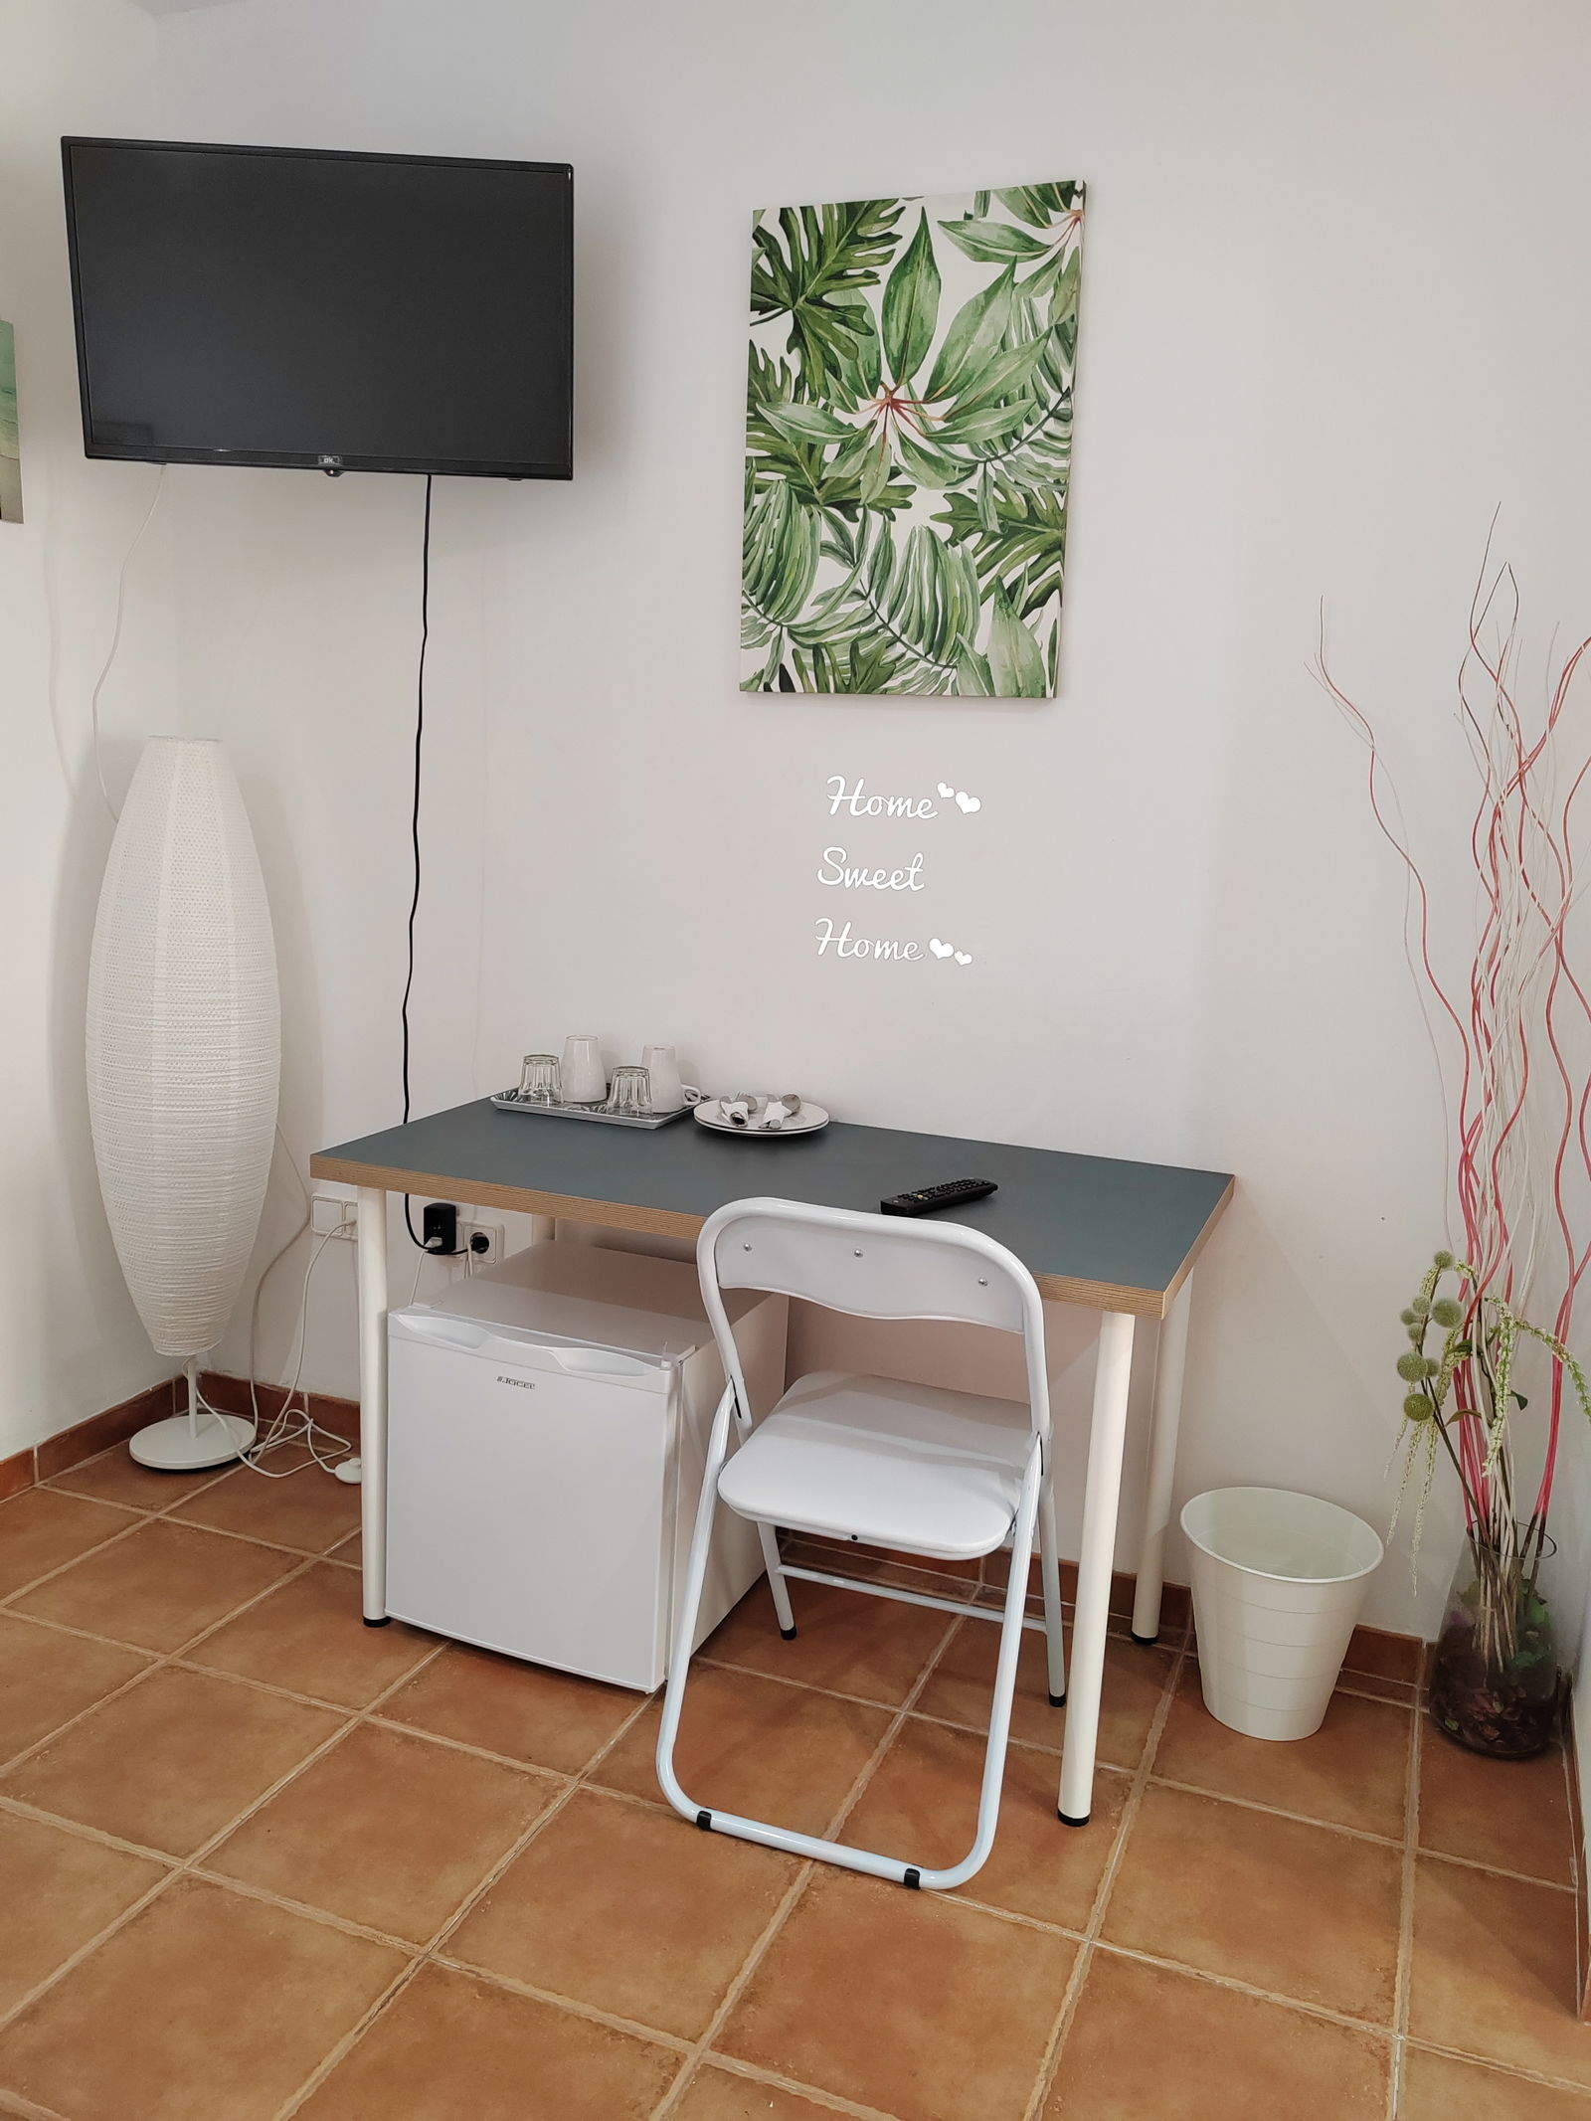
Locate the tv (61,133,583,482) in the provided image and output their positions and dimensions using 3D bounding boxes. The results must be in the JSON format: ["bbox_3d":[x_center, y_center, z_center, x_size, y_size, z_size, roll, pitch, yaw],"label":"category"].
[{"bbox_3d":[-0.699,-1.118,2.491,0.732,0.435,0.070,2,16,-2],"label":"tv"}]

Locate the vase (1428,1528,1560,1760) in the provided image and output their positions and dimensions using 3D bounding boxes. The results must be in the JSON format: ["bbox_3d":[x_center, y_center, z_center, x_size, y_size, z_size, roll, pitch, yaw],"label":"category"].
[{"bbox_3d":[0.992,0.814,2.332,0.158,0.300,0.158,7,12,21],"label":"vase"}]

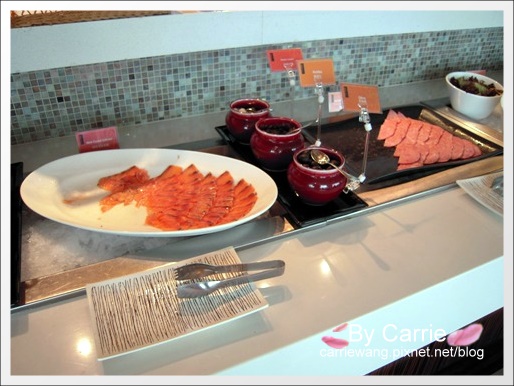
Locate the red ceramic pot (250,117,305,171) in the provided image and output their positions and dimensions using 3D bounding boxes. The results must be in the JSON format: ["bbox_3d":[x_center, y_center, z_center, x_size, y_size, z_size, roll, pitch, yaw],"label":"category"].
[{"bbox_3d":[0.059,-0.131,1.173,0.153,0.118,0.153,2,35,-1],"label":"red ceramic pot"}]

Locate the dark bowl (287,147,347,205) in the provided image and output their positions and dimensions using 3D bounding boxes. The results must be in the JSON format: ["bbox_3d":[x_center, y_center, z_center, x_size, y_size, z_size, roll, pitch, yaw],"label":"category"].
[{"bbox_3d":[0.152,-0.036,1.051,0.152,0.110,0.152,2,35,-1],"label":"dark bowl"}]

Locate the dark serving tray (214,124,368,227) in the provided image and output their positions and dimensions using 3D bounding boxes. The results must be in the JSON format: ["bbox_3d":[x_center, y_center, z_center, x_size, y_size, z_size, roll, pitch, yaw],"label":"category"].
[{"bbox_3d":[0.075,-0.078,1.198,0.213,0.022,0.550,-13,37,-20],"label":"dark serving tray"}]

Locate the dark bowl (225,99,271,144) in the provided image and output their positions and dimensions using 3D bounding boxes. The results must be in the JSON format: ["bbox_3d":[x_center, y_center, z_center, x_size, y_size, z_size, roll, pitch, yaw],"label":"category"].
[{"bbox_3d":[-0.024,-0.218,1.304,0.146,0.109,0.146,2,35,-1],"label":"dark bowl"}]

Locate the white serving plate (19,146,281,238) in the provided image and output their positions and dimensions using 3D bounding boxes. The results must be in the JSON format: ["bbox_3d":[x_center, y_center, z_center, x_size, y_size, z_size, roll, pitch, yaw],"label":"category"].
[{"bbox_3d":[-0.261,0.001,1.045,0.632,0.047,0.373,5,35,3],"label":"white serving plate"}]

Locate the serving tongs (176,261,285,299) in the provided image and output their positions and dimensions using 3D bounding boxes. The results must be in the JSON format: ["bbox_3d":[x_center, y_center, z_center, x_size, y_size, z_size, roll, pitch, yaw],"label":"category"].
[{"bbox_3d":[-0.049,0.163,0.826,0.216,0.039,0.060,-6,35,-12],"label":"serving tongs"}]

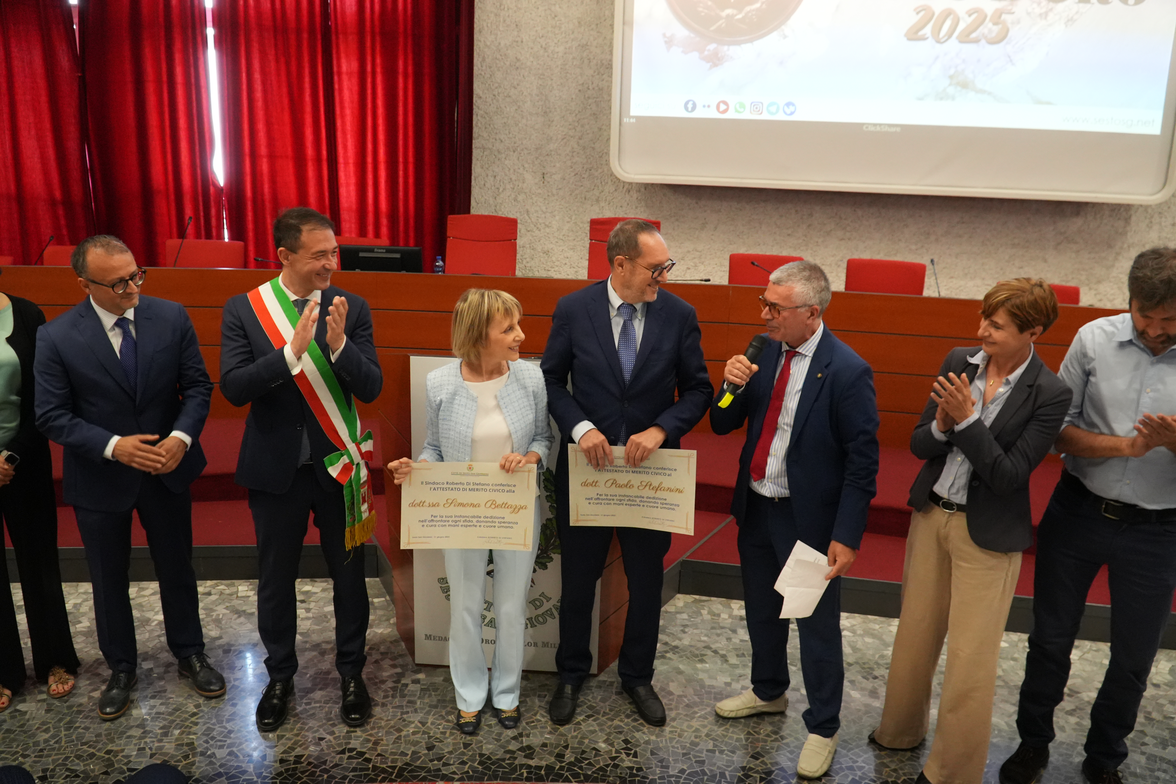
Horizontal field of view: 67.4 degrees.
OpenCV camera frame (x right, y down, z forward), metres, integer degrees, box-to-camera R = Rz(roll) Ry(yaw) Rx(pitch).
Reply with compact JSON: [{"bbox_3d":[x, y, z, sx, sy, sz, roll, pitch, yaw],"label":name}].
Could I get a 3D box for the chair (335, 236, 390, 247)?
[{"bbox_3d":[-1.867,-0.667,6.792,0.600,1.030,0.600,3,12,3],"label":"chair"}]

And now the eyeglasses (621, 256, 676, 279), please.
[{"bbox_3d":[0.194,-0.432,2.932,0.140,0.048,0.140,29,32,25],"label":"eyeglasses"}]

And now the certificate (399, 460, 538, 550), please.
[{"bbox_3d":[-0.380,0.367,2.803,0.420,0.297,0.012,2,15,-8],"label":"certificate"}]

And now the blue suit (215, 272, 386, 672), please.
[{"bbox_3d":[-0.946,0.380,2.963,0.550,1.465,0.400,-1,13,-13],"label":"blue suit"}]

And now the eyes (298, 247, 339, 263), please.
[{"bbox_3d":[-0.858,-0.435,2.800,0.120,0.035,0.050,-14,22,-39],"label":"eyes"}]

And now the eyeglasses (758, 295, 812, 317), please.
[{"bbox_3d":[0.653,-0.283,2.883,0.140,0.048,0.140,-6,22,-17],"label":"eyeglasses"}]

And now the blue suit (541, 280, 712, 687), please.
[{"bbox_3d":[0.110,0.392,3.068,0.580,1.495,0.360,3,13,5],"label":"blue suit"}]

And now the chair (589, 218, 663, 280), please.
[{"bbox_3d":[0.240,-0.656,6.572,0.580,1.250,0.620,3,13,3],"label":"chair"}]

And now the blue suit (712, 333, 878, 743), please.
[{"bbox_3d":[0.723,0.496,2.997,0.540,1.410,0.400,11,15,35],"label":"blue suit"}]

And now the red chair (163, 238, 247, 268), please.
[{"bbox_3d":[-2.810,-0.581,6.339,0.600,1.000,0.600,2,12,-2],"label":"red chair"}]

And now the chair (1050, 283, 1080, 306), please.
[{"bbox_3d":[2.914,-0.207,5.802,0.600,0.980,0.600,7,13,21],"label":"chair"}]

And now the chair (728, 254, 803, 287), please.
[{"bbox_3d":[1.317,-0.539,6.744,0.600,1.000,0.600,5,12,12],"label":"chair"}]

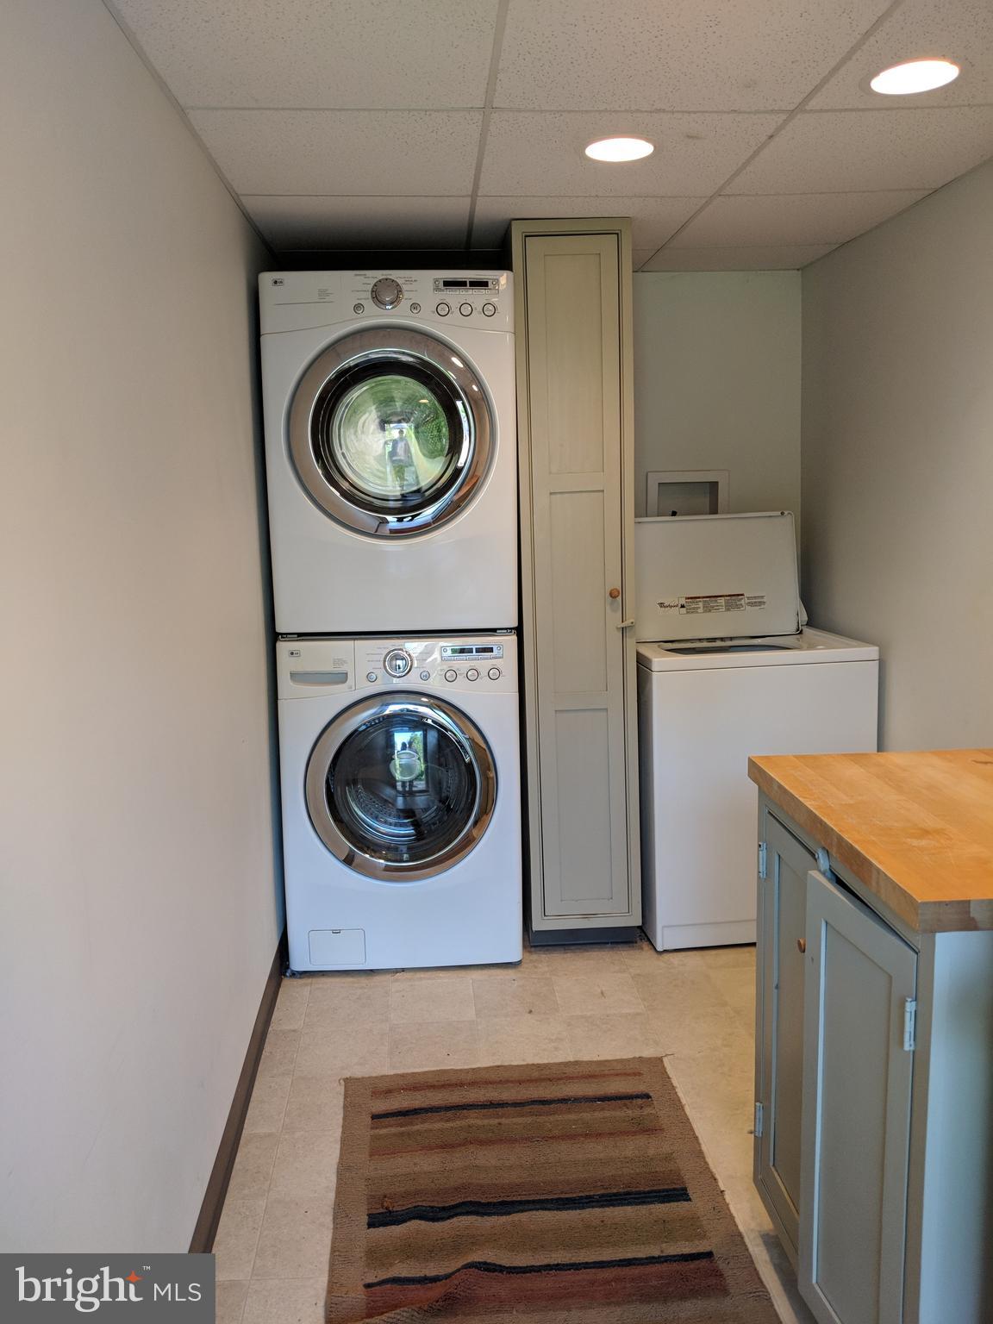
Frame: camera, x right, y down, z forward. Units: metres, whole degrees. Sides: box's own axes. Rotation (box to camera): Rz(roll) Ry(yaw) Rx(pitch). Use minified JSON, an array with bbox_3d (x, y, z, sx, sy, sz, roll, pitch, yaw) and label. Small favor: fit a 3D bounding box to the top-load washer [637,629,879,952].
[{"bbox_3d":[0.782,0.377,3.474,0.680,0.920,0.670,-2,10,-6],"label":"top-load washer"}]

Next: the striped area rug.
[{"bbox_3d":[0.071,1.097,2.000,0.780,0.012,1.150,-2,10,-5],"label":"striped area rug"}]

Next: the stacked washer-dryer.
[{"bbox_3d":[-0.289,-0.107,3.257,0.686,1.985,0.760,-1,9,-1],"label":"stacked washer-dryer"}]

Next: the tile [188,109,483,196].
[{"bbox_3d":[-0.328,-1.135,2.301,0.590,0.018,0.600,-2,10,-3],"label":"tile"}]

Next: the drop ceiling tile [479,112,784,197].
[{"bbox_3d":[0.271,-1.151,2.337,0.605,0.018,0.600,-2,10,-3],"label":"drop ceiling tile"}]

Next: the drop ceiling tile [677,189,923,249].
[{"bbox_3d":[0.824,-1.271,2.966,0.560,0.018,0.600,-1,9,-2],"label":"drop ceiling tile"}]

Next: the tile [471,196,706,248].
[{"bbox_3d":[0.233,-1.249,2.930,0.605,0.018,0.600,-2,10,-3],"label":"tile"}]

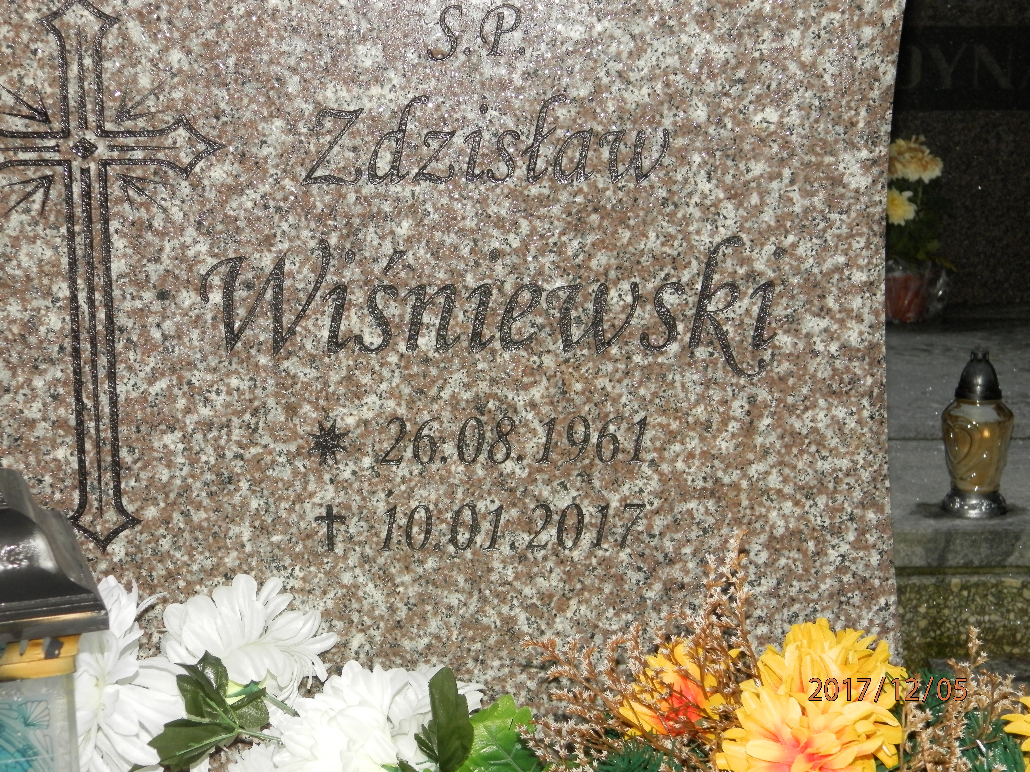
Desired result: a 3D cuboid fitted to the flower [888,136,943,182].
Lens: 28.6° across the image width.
[{"bbox_3d":[0.654,-0.375,3.350,0.108,0.070,0.090,-1,10,0],"label":"flower"}]

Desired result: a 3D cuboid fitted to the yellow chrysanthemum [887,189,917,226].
[{"bbox_3d":[0.630,-0.296,3.330,0.066,0.058,0.050,-2,10,-9],"label":"yellow chrysanthemum"}]

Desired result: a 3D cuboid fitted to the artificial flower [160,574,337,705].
[{"bbox_3d":[-0.175,0.167,1.330,0.115,0.078,0.095,-2,10,-6],"label":"artificial flower"}]

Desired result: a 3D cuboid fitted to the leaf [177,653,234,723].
[{"bbox_3d":[-0.197,0.193,1.290,0.037,0.044,0.024,-1,10,0],"label":"leaf"}]

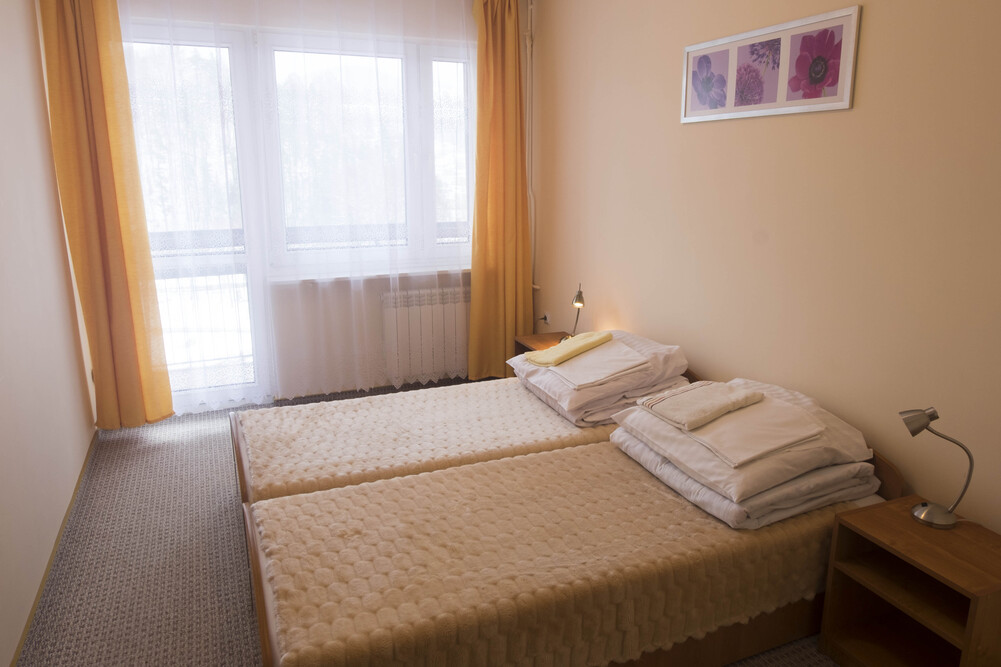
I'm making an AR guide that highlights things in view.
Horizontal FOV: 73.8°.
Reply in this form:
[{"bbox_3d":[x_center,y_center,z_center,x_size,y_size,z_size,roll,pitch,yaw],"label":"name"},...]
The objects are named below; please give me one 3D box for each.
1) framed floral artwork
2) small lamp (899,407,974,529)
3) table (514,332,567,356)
[{"bbox_3d":[1.026,-1.032,2.659,0.025,0.325,0.895,-6,15,-23],"label":"framed floral artwork"},{"bbox_3d":[1.298,0.393,2.010,0.203,0.347,0.120,10,17,35],"label":"small lamp"},{"bbox_3d":[0.332,0.301,4.113,0.360,0.490,0.440,-6,15,-23],"label":"table"}]

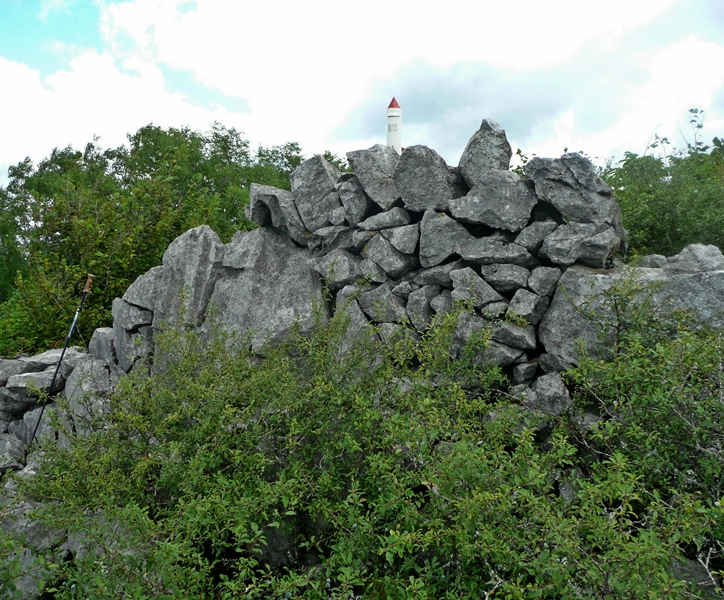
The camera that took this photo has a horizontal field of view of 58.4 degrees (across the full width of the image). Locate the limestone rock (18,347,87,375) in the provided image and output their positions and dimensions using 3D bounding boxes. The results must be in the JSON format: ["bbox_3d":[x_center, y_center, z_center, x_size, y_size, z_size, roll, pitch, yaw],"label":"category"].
[{"bbox_3d":[-2.002,0.393,4.200,0.454,0.196,0.340,0,-3,0],"label":"limestone rock"}]

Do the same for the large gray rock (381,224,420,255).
[{"bbox_3d":[0.272,-0.439,4.700,0.272,0.215,0.240,0,2,0],"label":"large gray rock"}]

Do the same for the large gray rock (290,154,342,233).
[{"bbox_3d":[-0.349,-0.798,4.850,0.368,0.574,0.360,0,2,0],"label":"large gray rock"}]

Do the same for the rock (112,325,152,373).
[{"bbox_3d":[-1.569,0.339,4.435,0.276,0.336,0.270,0,-2,0],"label":"rock"}]

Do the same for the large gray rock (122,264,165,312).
[{"bbox_3d":[-1.621,-0.093,4.800,0.306,0.336,0.320,0,2,0],"label":"large gray rock"}]

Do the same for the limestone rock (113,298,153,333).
[{"bbox_3d":[-1.566,0.106,4.425,0.276,0.229,0.250,0,-2,0],"label":"limestone rock"}]

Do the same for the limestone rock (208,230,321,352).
[{"bbox_3d":[-0.687,-0.061,4.610,0.818,0.873,0.420,0,-2,0],"label":"limestone rock"}]

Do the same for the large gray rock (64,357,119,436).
[{"bbox_3d":[-1.781,0.642,4.260,0.347,0.528,0.320,0,-2,0],"label":"large gray rock"}]

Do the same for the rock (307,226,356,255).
[{"bbox_3d":[-0.212,-0.414,4.500,0.348,0.195,0.250,0,-3,0],"label":"rock"}]

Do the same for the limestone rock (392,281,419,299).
[{"bbox_3d":[0.296,-0.071,4.400,0.177,0.122,0.140,0,-3,0],"label":"limestone rock"}]

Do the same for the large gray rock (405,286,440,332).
[{"bbox_3d":[0.413,0.050,4.350,0.229,0.309,0.210,0,-3,0],"label":"large gray rock"}]

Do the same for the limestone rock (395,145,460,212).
[{"bbox_3d":[0.508,-0.950,5.060,0.485,0.507,0.420,0,-2,0],"label":"limestone rock"}]

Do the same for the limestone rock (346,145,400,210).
[{"bbox_3d":[0.082,-0.871,4.600,0.384,0.469,0.330,0,-3,0],"label":"limestone rock"}]

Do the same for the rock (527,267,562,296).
[{"bbox_3d":[1.248,-0.126,4.400,0.231,0.204,0.210,0,-3,0],"label":"rock"}]

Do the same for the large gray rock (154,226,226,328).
[{"bbox_3d":[-1.275,-0.138,4.810,0.510,0.808,0.420,0,-2,0],"label":"large gray rock"}]

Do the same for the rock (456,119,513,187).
[{"bbox_3d":[1.000,-1.174,5.220,0.409,0.556,0.340,0,-2,0],"label":"rock"}]

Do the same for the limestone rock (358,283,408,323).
[{"bbox_3d":[0.160,0.019,4.810,0.356,0.285,0.320,0,-2,0],"label":"limestone rock"}]

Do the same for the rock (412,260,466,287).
[{"bbox_3d":[0.554,-0.191,4.750,0.391,0.195,0.260,0,2,0],"label":"rock"}]

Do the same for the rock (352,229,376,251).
[{"bbox_3d":[0.018,-0.443,4.740,0.174,0.160,0.180,0,2,0],"label":"rock"}]

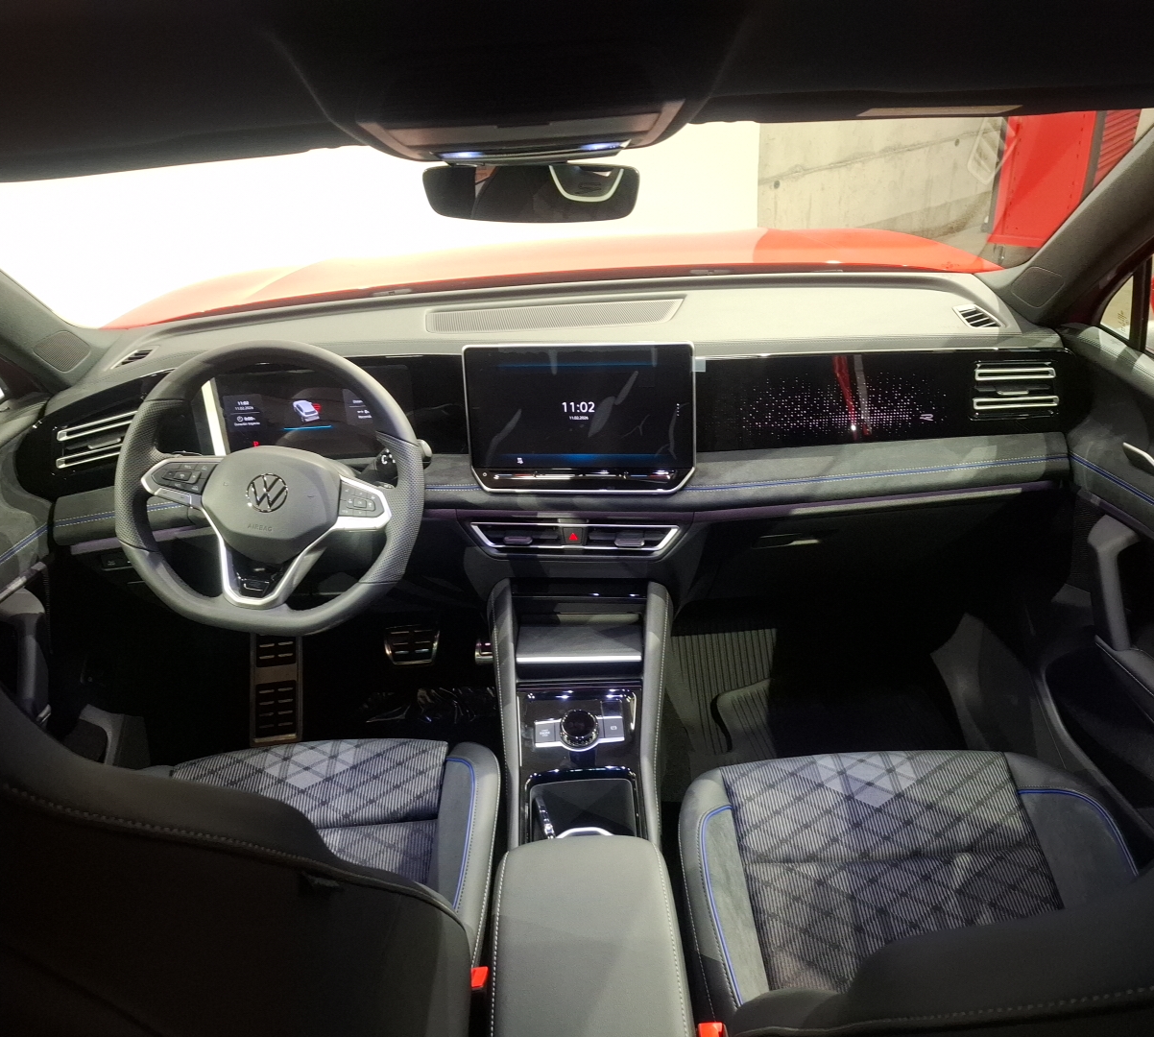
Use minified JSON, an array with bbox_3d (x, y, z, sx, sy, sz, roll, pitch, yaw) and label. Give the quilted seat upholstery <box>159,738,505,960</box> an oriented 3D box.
[{"bbox_3d":[-0.335,0.453,1.030,0.500,0.170,0.490,-4,28,0],"label":"quilted seat upholstery"}]

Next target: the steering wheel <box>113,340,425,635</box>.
[{"bbox_3d":[-0.366,-0.035,1.127,0.372,0.358,0.090,5,0,-2],"label":"steering wheel"}]

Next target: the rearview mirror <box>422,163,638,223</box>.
[{"bbox_3d":[-0.049,-0.368,1.036,0.243,0.067,0.040,4,23,11],"label":"rearview mirror"}]

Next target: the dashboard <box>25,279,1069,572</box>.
[{"bbox_3d":[-0.032,-0.182,1.476,1.460,0.320,0.480,-4,23,0],"label":"dashboard"}]

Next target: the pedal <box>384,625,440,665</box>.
[{"bbox_3d":[-0.294,0.227,1.640,0.098,0.073,0.035,-4,-12,0],"label":"pedal"}]

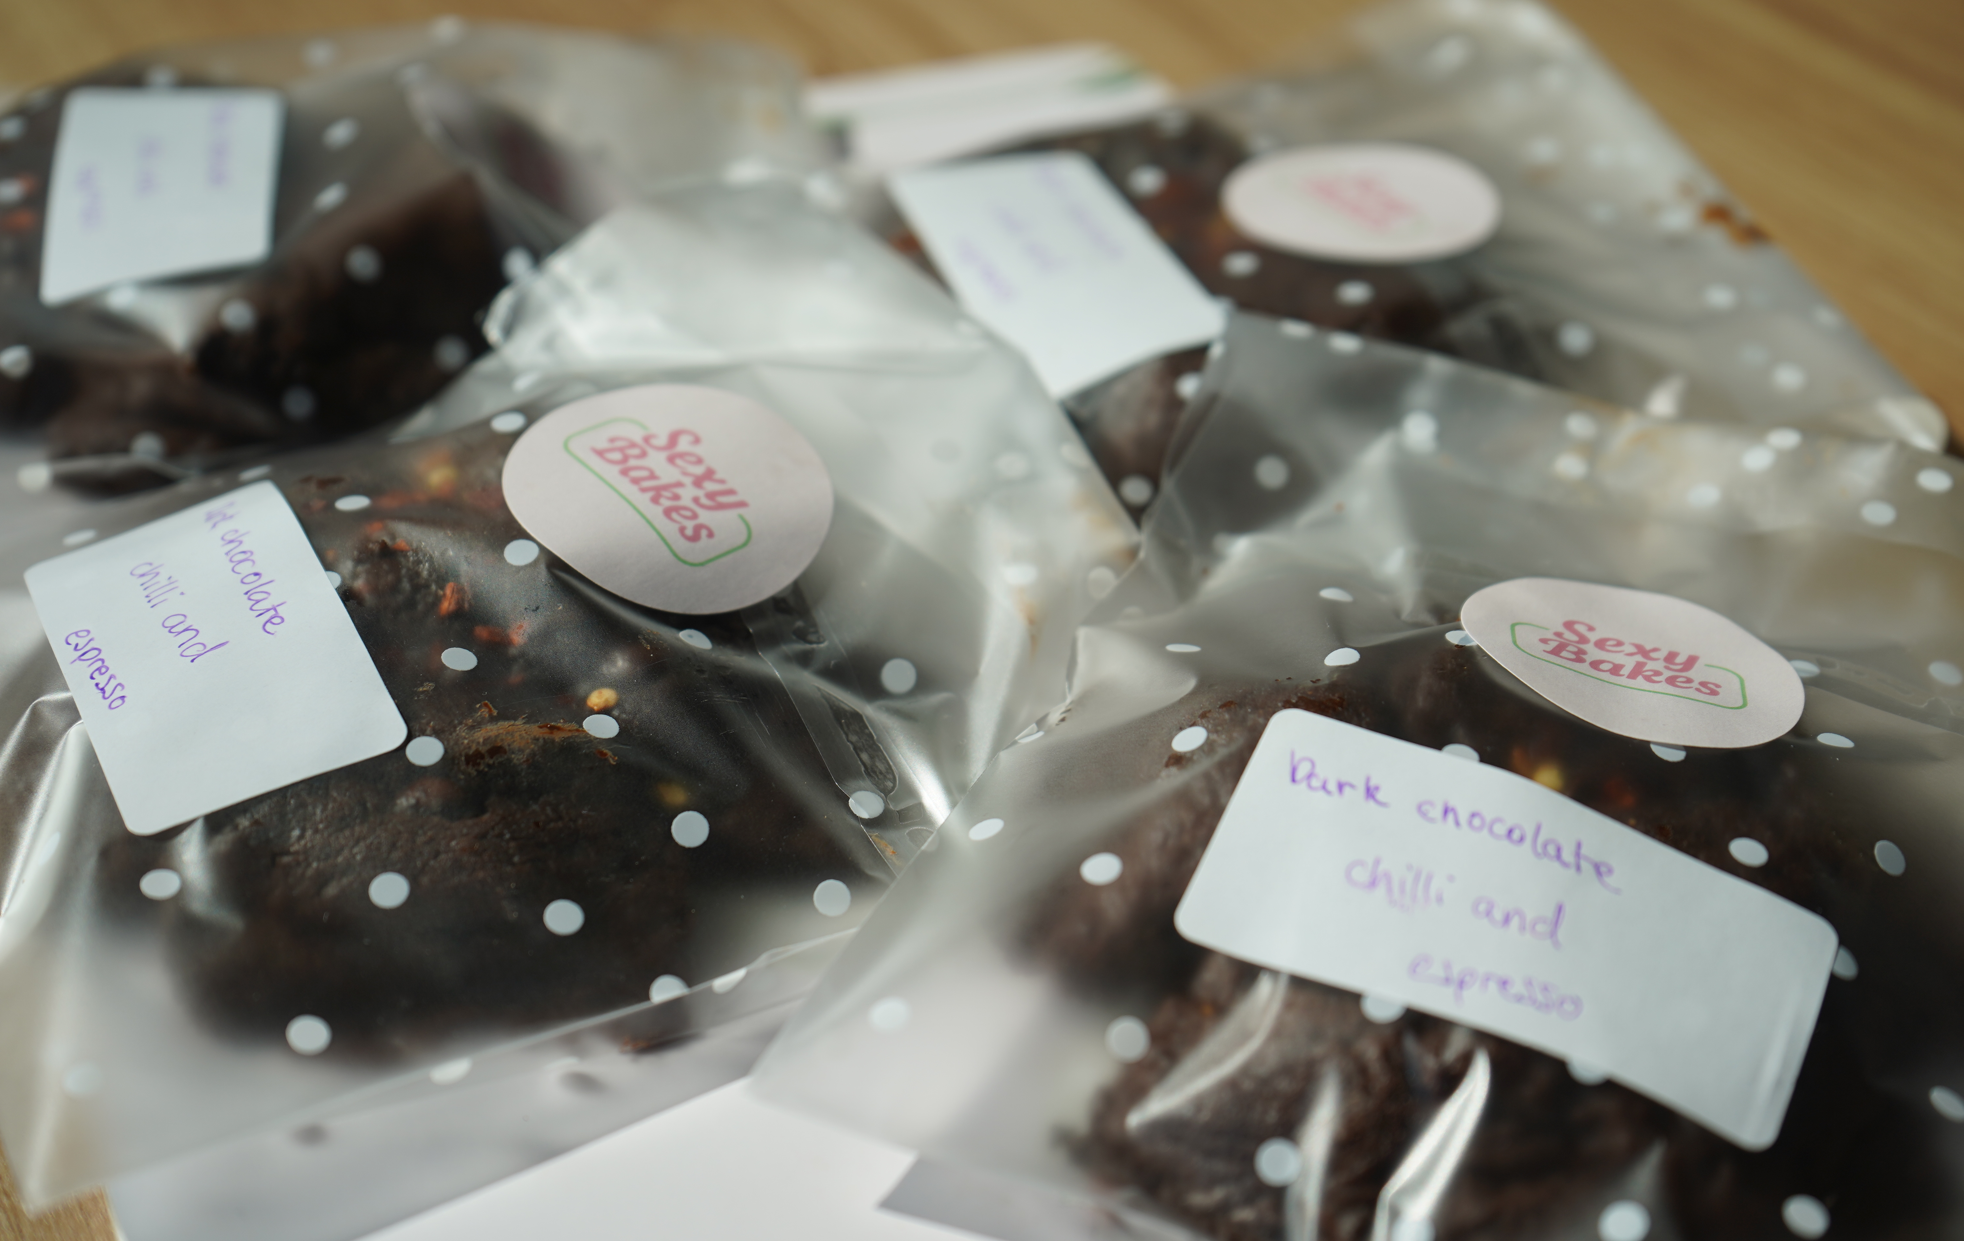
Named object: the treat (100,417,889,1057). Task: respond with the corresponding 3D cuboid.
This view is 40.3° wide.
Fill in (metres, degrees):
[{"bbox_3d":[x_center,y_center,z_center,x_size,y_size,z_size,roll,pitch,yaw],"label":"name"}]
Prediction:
[{"bbox_3d":[-0.060,0.012,0.338,0.085,0.033,0.074,-12,40,-14],"label":"treat"}]

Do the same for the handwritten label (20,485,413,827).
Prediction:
[{"bbox_3d":[-0.093,0.003,0.322,0.033,0.002,0.062,-22,40,-17],"label":"handwritten label"}]

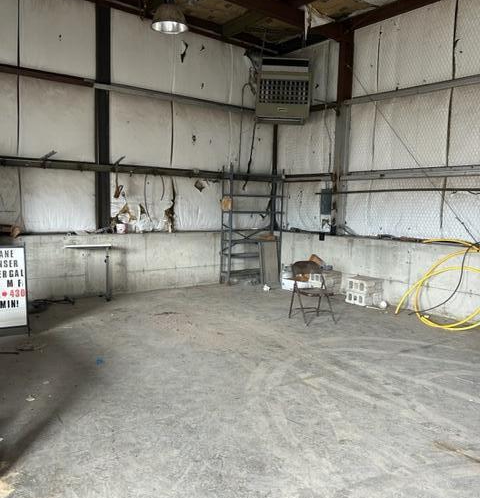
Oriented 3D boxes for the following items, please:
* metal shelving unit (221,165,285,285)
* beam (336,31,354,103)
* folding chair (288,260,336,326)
[{"bbox_3d":[0.271,-0.473,9.487,1.300,2.279,0.320,-3,7,-38],"label":"metal shelving unit"},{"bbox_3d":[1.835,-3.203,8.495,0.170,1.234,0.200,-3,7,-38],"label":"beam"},{"bbox_3d":[0.997,0.583,6.467,0.465,0.775,0.488,-1,6,-22],"label":"folding chair"}]

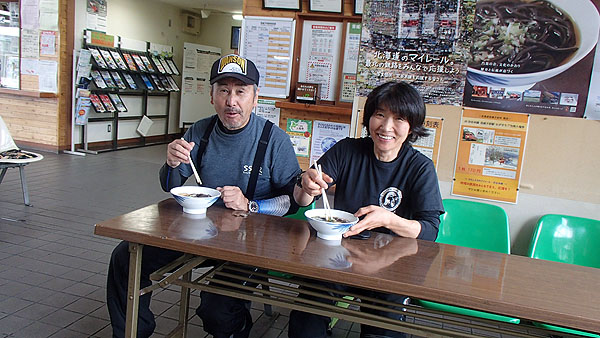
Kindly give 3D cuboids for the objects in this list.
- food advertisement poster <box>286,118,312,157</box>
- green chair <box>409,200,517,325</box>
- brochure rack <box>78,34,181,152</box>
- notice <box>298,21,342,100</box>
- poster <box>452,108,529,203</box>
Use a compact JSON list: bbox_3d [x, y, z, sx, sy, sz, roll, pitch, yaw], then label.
[{"bbox_3d":[-0.009,-0.181,2.616,0.148,0.210,0.010,8,9,14],"label":"food advertisement poster"},{"bbox_3d":[0.694,0.550,1.899,0.400,0.770,0.490,8,9,14],"label":"green chair"},{"bbox_3d":[-2.943,-1.320,7.948,0.440,1.840,2.420,7,9,10],"label":"brochure rack"},{"bbox_3d":[0.111,-0.613,2.542,0.221,0.435,0.012,8,9,14],"label":"notice"},{"bbox_3d":[0.898,-0.058,2.107,0.297,0.420,0.012,8,9,14],"label":"poster"}]

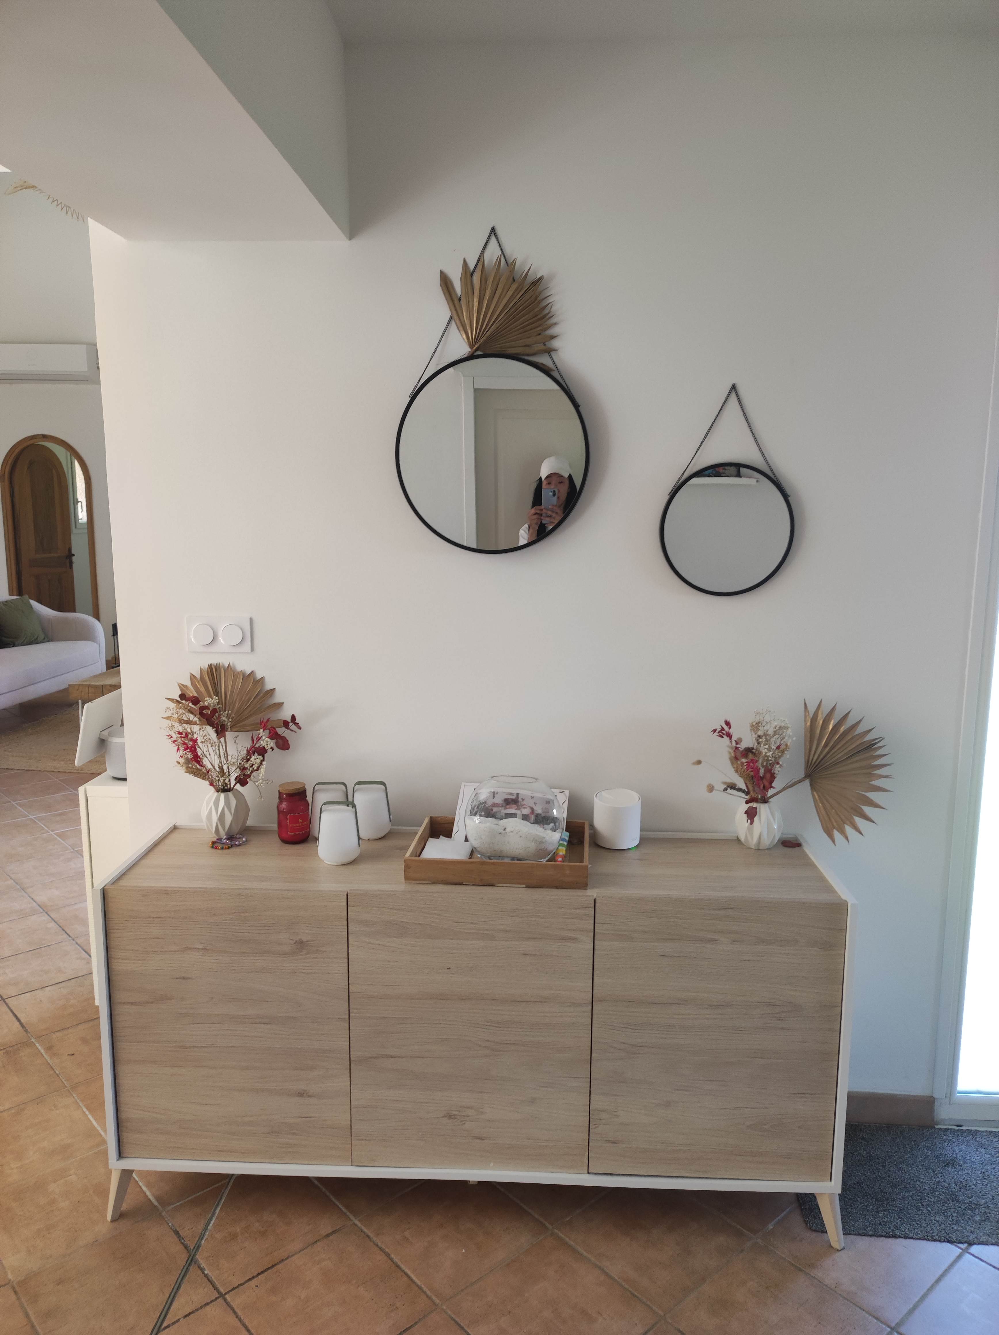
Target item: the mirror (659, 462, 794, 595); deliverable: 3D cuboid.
[{"bbox_3d":[0.524,-0.317,2.222,0.307,0.307,0.025,0,11,3],"label":"mirror"}]

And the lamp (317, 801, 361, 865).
[{"bbox_3d":[-0.360,0.367,2.162,0.098,0.133,0.093,1,8,3],"label":"lamp"}]

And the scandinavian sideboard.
[{"bbox_3d":[-0.053,0.800,2.207,1.540,0.747,0.440,1,8,3],"label":"scandinavian sideboard"}]

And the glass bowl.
[{"bbox_3d":[0.036,0.336,2.183,0.222,0.171,0.222,0,8,0],"label":"glass bowl"}]

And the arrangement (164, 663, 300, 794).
[{"bbox_3d":[-0.636,0.156,2.291,0.328,0.330,0.190,1,8,3],"label":"arrangement"}]

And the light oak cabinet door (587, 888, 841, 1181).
[{"bbox_3d":[0.438,0.759,1.965,0.495,0.600,0.018,1,8,3],"label":"light oak cabinet door"}]

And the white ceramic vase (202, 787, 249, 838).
[{"bbox_3d":[-0.664,0.356,2.340,0.118,0.117,0.118,0,8,3],"label":"white ceramic vase"}]

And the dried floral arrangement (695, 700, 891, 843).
[{"bbox_3d":[0.682,0.247,2.239,0.456,0.351,0.155,0,8,3],"label":"dried floral arrangement"}]

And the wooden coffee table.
[{"bbox_3d":[-2.756,0.236,7.522,0.650,0.380,1.150,1,8,3],"label":"wooden coffee table"}]

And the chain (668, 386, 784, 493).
[{"bbox_3d":[0.534,-0.524,2.221,0.274,0.253,0.016,1,8,3],"label":"chain"}]

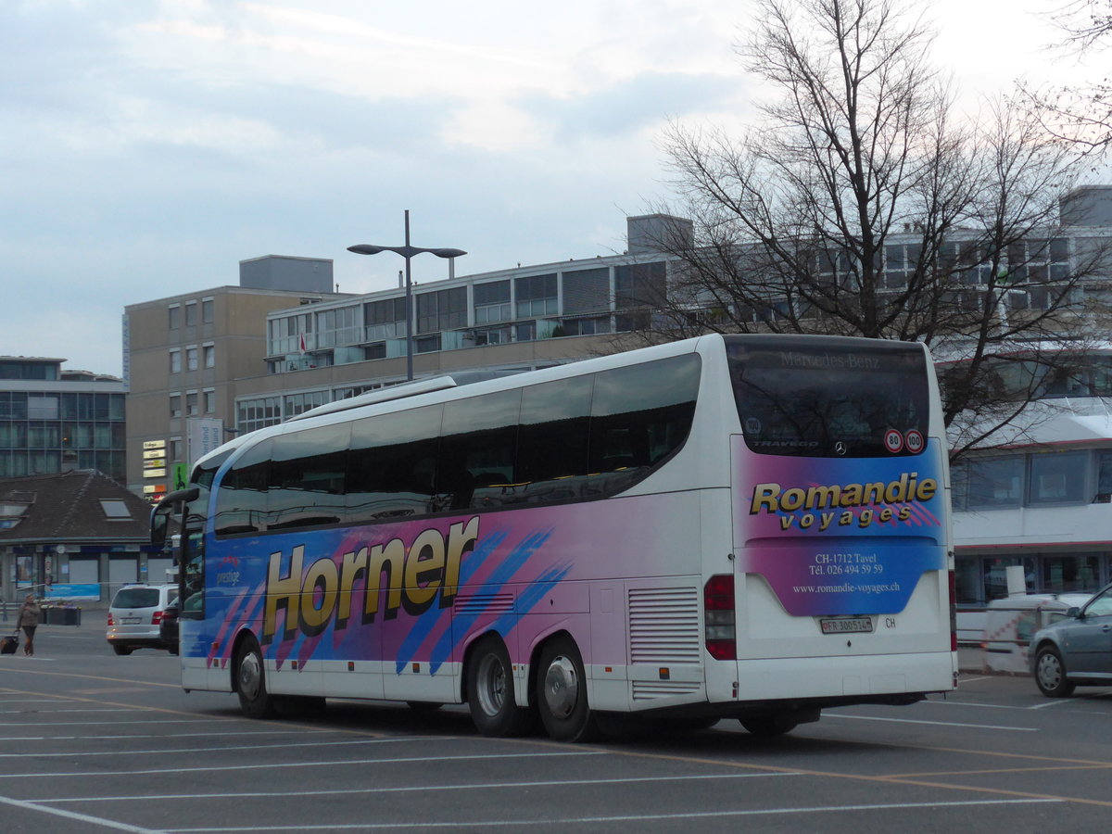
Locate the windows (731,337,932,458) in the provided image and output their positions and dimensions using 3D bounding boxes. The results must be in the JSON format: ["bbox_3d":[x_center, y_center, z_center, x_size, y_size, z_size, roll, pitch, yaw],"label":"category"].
[{"bbox_3d":[2.355,-0.163,20.372,2.000,1.020,0.160,1,-13,-29],"label":"windows"}]

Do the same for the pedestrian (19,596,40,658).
[{"bbox_3d":[-13.740,5.426,62.000,0.540,1.640,0.400,2,-6,-38],"label":"pedestrian"}]

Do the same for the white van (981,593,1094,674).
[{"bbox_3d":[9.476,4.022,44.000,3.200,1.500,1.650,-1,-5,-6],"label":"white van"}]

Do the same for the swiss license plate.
[{"bbox_3d":[2.462,1.770,20.114,0.513,0.120,0.020,1,-17,-29],"label":"swiss license plate"}]

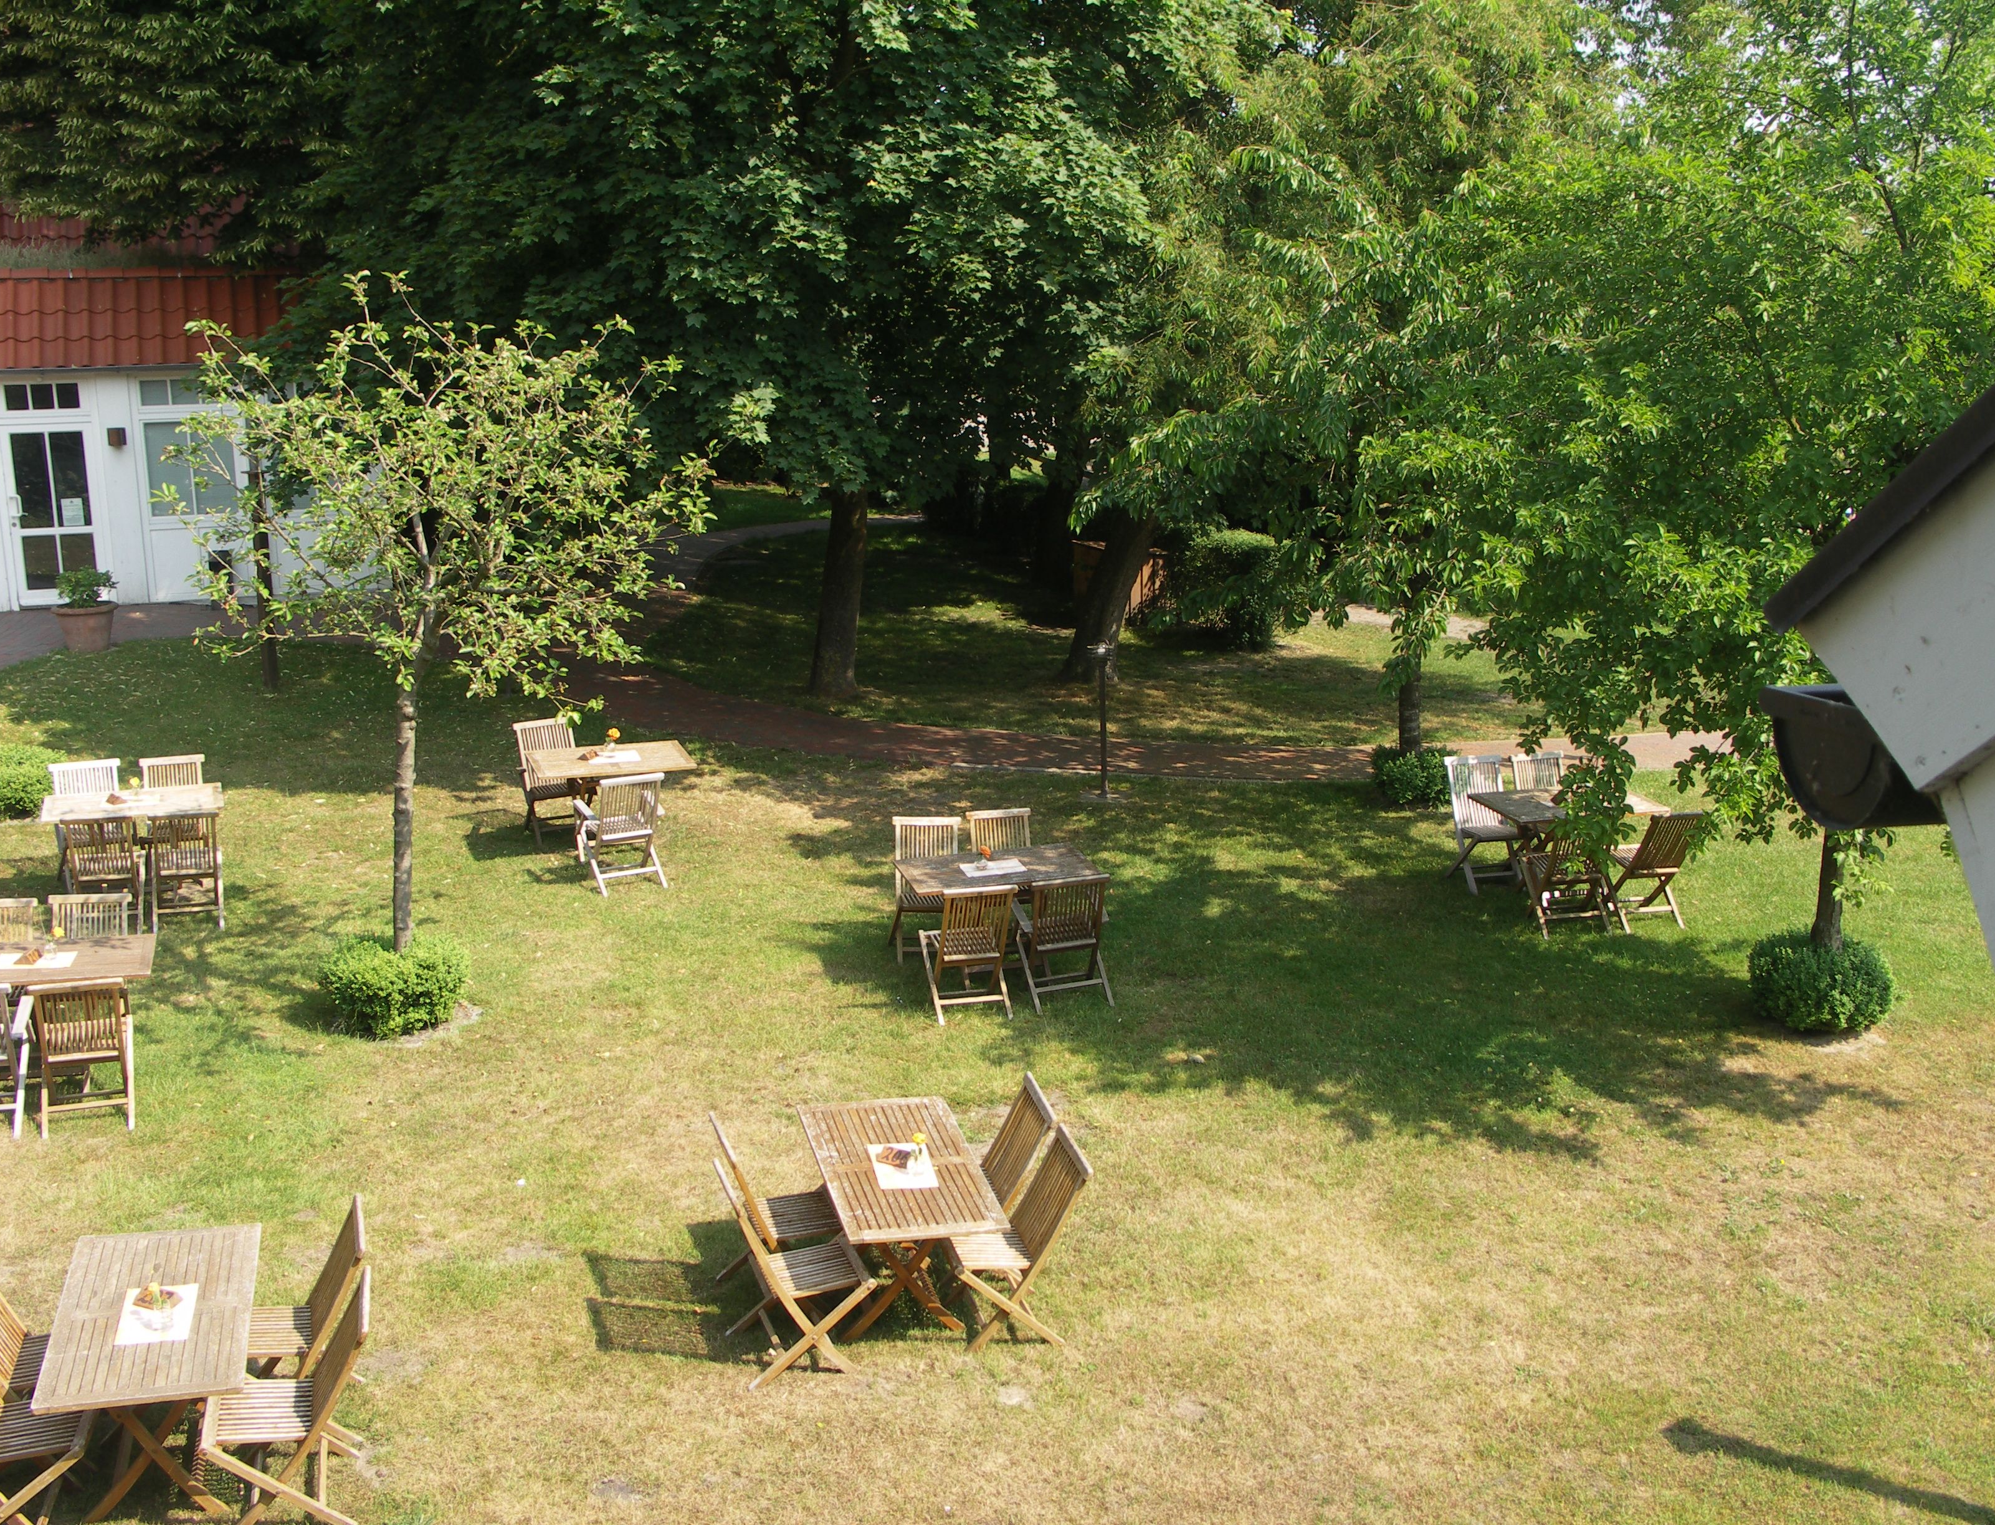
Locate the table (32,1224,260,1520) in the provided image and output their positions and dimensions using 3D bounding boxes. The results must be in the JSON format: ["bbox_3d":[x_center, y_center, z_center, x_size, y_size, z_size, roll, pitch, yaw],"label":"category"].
[{"bbox_3d":[-3.316,2.508,8.429,0.710,0.745,1.280,-3,16,-15],"label":"table"}]

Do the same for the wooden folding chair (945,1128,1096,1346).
[{"bbox_3d":[0.049,2.190,9.717,0.604,0.875,0.495,-2,17,-14],"label":"wooden folding chair"}]

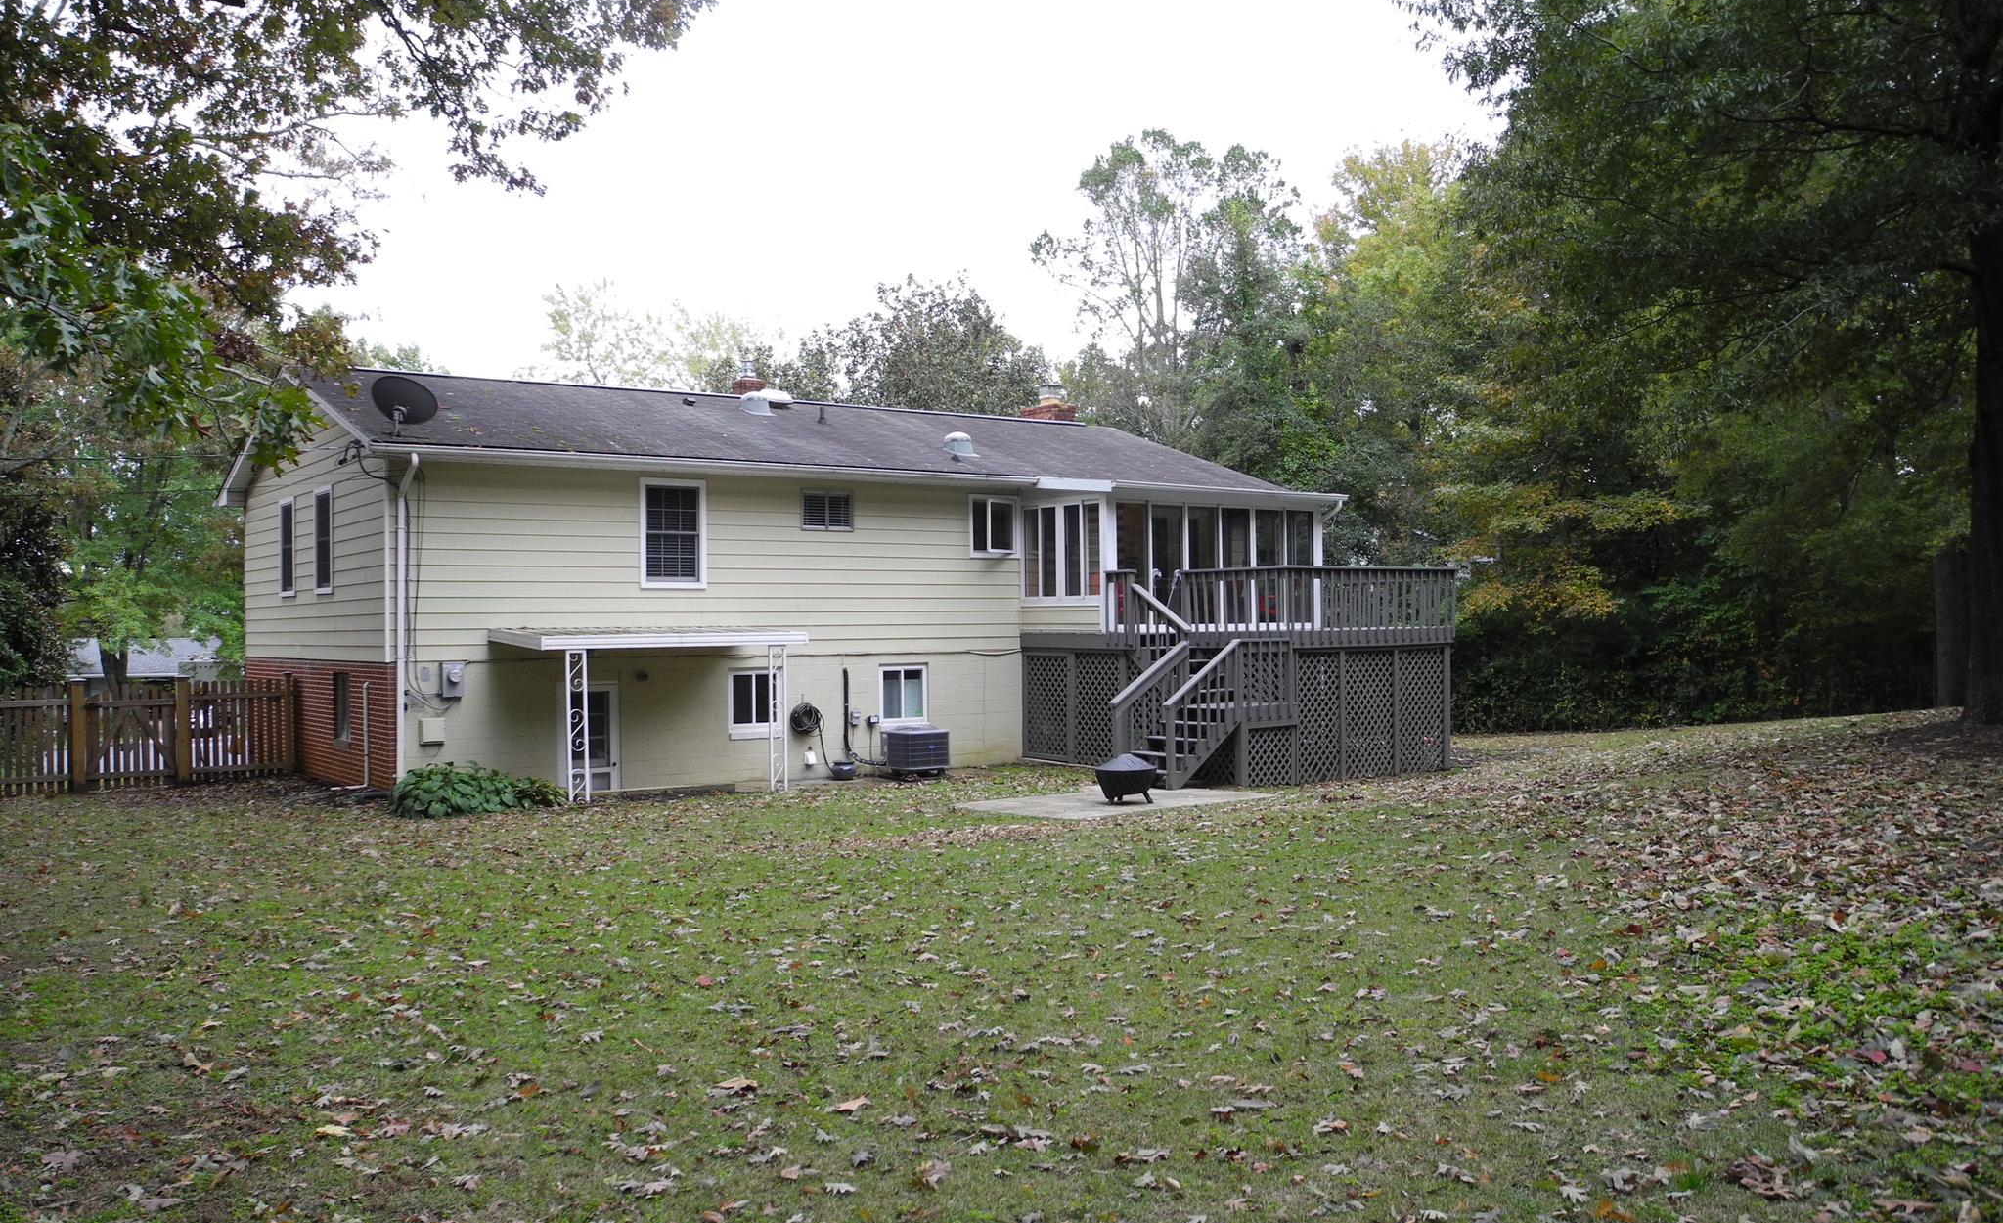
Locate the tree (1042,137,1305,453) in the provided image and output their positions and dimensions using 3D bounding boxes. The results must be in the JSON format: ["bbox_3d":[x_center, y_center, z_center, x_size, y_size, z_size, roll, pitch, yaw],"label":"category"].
[{"bbox_3d":[5.403,-6.491,51.908,8.387,17.807,7.968,-1,-1,6],"label":"tree"}]

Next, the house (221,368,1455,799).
[{"bbox_3d":[-2.743,-0.700,25.418,14.949,6.237,14.751,0,-1,-36],"label":"house"}]

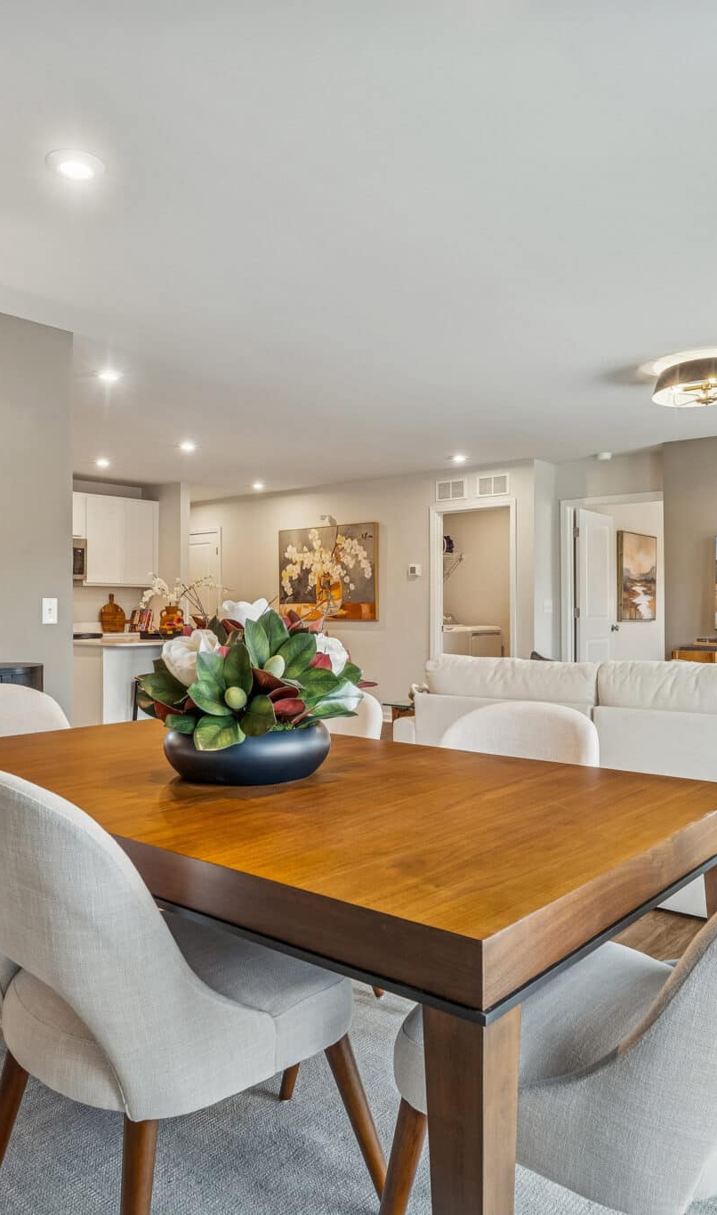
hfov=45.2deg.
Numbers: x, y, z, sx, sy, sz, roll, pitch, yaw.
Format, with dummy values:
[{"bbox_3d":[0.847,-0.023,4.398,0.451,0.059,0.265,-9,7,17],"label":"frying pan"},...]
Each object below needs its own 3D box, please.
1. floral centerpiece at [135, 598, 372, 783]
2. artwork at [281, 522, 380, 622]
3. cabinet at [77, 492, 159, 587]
[{"bbox_3d":[-0.242,0.180,1.980,0.520,0.390,0.500,0,0,0],"label":"floral centerpiece"},{"bbox_3d":[-0.330,-0.348,9.006,1.340,0.975,0.050,0,0,40],"label":"artwork"},{"bbox_3d":[-2.530,-0.688,8.860,0.330,0.915,0.950,0,0,40],"label":"cabinet"}]

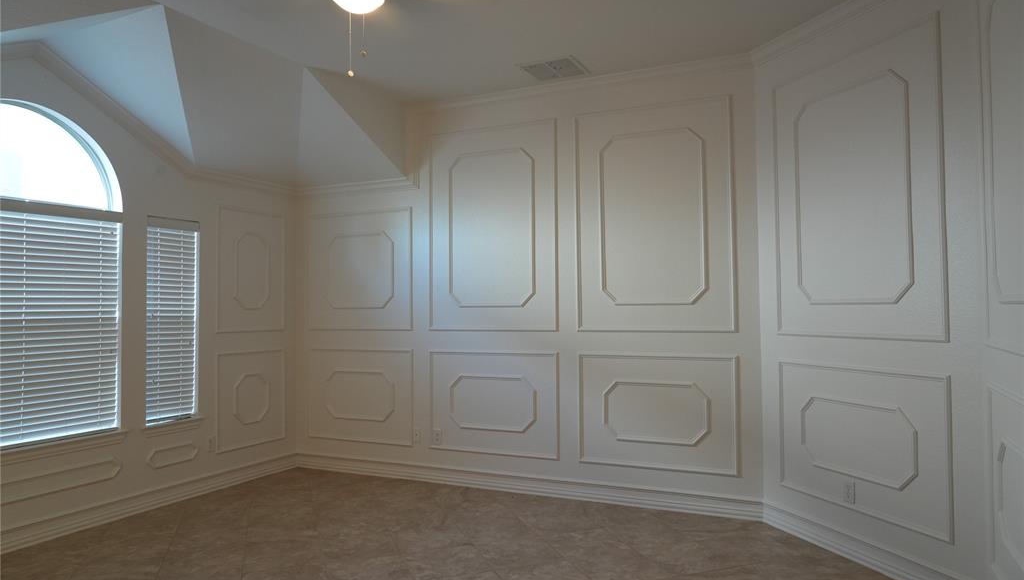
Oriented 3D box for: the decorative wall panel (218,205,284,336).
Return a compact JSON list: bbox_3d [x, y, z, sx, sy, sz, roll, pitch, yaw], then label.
[{"bbox_3d":[-2.098,-0.150,5.568,0.025,0.981,0.706,-1,-2,26],"label":"decorative wall panel"}]

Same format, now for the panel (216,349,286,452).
[{"bbox_3d":[-2.121,0.894,5.618,0.030,0.768,0.728,-1,-2,26],"label":"panel"}]

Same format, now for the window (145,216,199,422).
[{"bbox_3d":[-2.455,0.218,4.917,0.060,1.447,0.427,-1,-2,26],"label":"window"}]

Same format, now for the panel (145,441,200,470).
[{"bbox_3d":[-2.438,1.199,4.941,0.030,0.138,0.433,-1,-2,26],"label":"panel"}]

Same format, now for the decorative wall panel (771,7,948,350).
[{"bbox_3d":[1.816,-0.511,3.710,0.030,1.543,1.132,0,-2,-19],"label":"decorative wall panel"}]

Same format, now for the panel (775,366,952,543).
[{"bbox_3d":[1.829,0.806,3.672,0.030,0.764,1.131,0,-2,-19],"label":"panel"}]

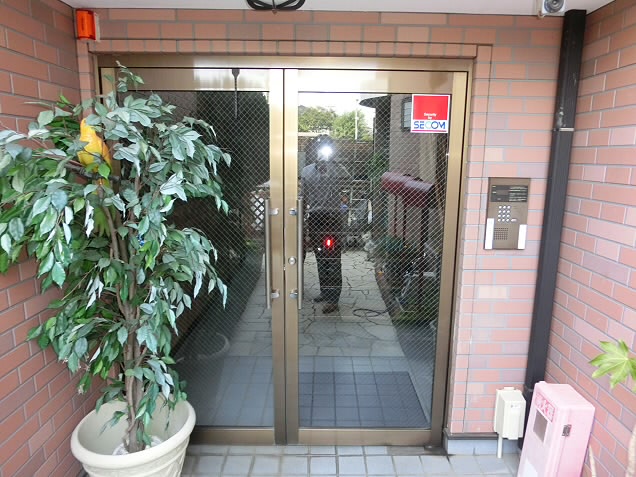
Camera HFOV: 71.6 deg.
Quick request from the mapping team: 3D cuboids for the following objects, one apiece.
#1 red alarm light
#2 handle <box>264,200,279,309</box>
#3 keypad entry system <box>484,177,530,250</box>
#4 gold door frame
[{"bbox_3d":[-1.010,-0.935,1.940,0.068,0.119,0.070,1,11,0],"label":"red alarm light"},{"bbox_3d":[-0.225,0.080,2.203,0.060,0.551,0.070,1,11,0],"label":"handle"},{"bbox_3d":[0.912,-0.117,2.131,0.188,0.348,0.025,1,11,0],"label":"keypad entry system"},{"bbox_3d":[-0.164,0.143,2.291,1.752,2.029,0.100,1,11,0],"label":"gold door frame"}]

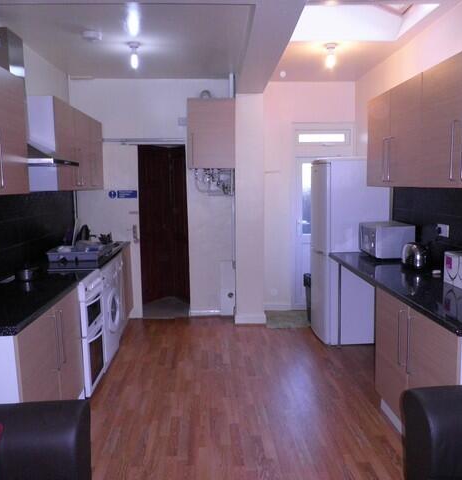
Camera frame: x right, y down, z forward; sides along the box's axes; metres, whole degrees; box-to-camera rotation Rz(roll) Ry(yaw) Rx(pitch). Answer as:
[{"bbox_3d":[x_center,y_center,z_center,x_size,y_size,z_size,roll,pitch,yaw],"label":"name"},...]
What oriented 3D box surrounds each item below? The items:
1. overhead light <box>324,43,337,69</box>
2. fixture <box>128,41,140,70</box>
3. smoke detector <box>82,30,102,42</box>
[{"bbox_3d":[0.853,-1.565,3.794,0.110,0.198,0.110,-1,7,-2],"label":"overhead light"},{"bbox_3d":[-0.807,-1.529,3.702,0.110,0.206,0.110,-1,7,-2],"label":"fixture"},{"bbox_3d":[-1.052,-1.540,3.365,0.140,0.045,0.140,-1,7,-2],"label":"smoke detector"}]

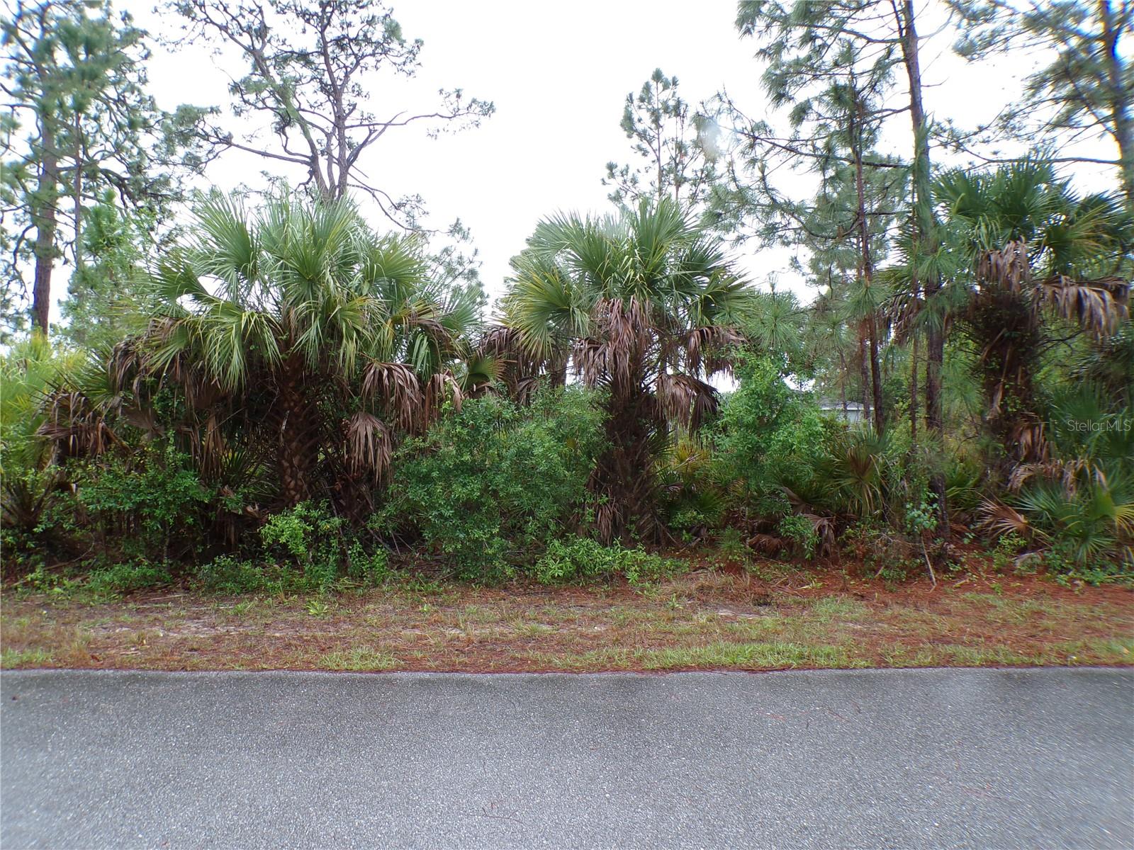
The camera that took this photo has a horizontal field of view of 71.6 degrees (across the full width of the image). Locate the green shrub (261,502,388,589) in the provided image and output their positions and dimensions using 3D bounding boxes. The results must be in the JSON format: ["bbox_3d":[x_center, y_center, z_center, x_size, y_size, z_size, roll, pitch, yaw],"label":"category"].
[{"bbox_3d":[-2.619,1.298,8.500,1.370,0.950,0.950,0,0,0],"label":"green shrub"}]

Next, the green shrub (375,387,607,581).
[{"bbox_3d":[-0.887,0.672,9.100,2.600,2.200,1.800,0,0,0],"label":"green shrub"}]

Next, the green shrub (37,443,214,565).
[{"bbox_3d":[-5.347,0.915,9.500,2.050,1.450,1.300,0,0,0],"label":"green shrub"}]

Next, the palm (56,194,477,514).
[{"bbox_3d":[-3.967,-0.861,10.400,5.300,4.350,4.000,0,0,0],"label":"palm"}]

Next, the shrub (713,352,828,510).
[{"bbox_3d":[2.755,0.163,10.700,1.520,2.250,1.400,0,0,0],"label":"shrub"}]

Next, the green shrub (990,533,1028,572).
[{"bbox_3d":[5.111,1.461,9.100,0.440,0.460,0.400,0,0,0],"label":"green shrub"}]

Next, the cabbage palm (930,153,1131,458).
[{"bbox_3d":[6.476,-1.283,11.000,2.900,4.700,2.800,0,0,0],"label":"cabbage palm"}]

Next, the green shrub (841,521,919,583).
[{"bbox_3d":[3.535,1.429,8.900,0.860,0.660,0.700,0,0,0],"label":"green shrub"}]

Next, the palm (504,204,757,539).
[{"bbox_3d":[0.787,-0.728,10.500,3.300,4.500,3.100,0,0,0],"label":"palm"}]

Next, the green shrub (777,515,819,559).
[{"bbox_3d":[2.847,1.372,9.700,0.510,0.550,0.450,0,0,0],"label":"green shrub"}]

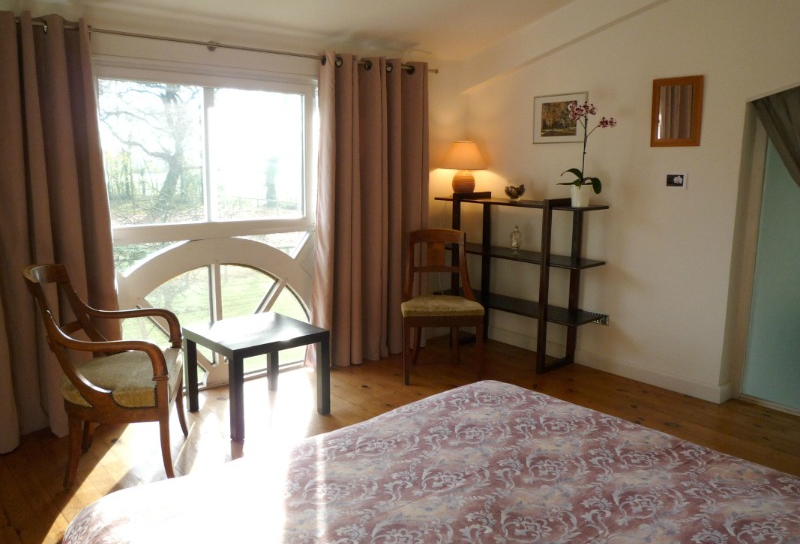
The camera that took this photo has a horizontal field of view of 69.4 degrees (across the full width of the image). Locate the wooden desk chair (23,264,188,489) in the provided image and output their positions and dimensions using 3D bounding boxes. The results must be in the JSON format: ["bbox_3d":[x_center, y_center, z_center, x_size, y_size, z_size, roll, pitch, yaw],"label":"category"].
[{"bbox_3d":[-1.204,0.405,2.456,0.530,0.890,0.520,-2,10,-16],"label":"wooden desk chair"}]

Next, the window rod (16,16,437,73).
[{"bbox_3d":[-0.882,-1.249,3.210,2.800,0.030,0.035,-6,11,-35],"label":"window rod"}]

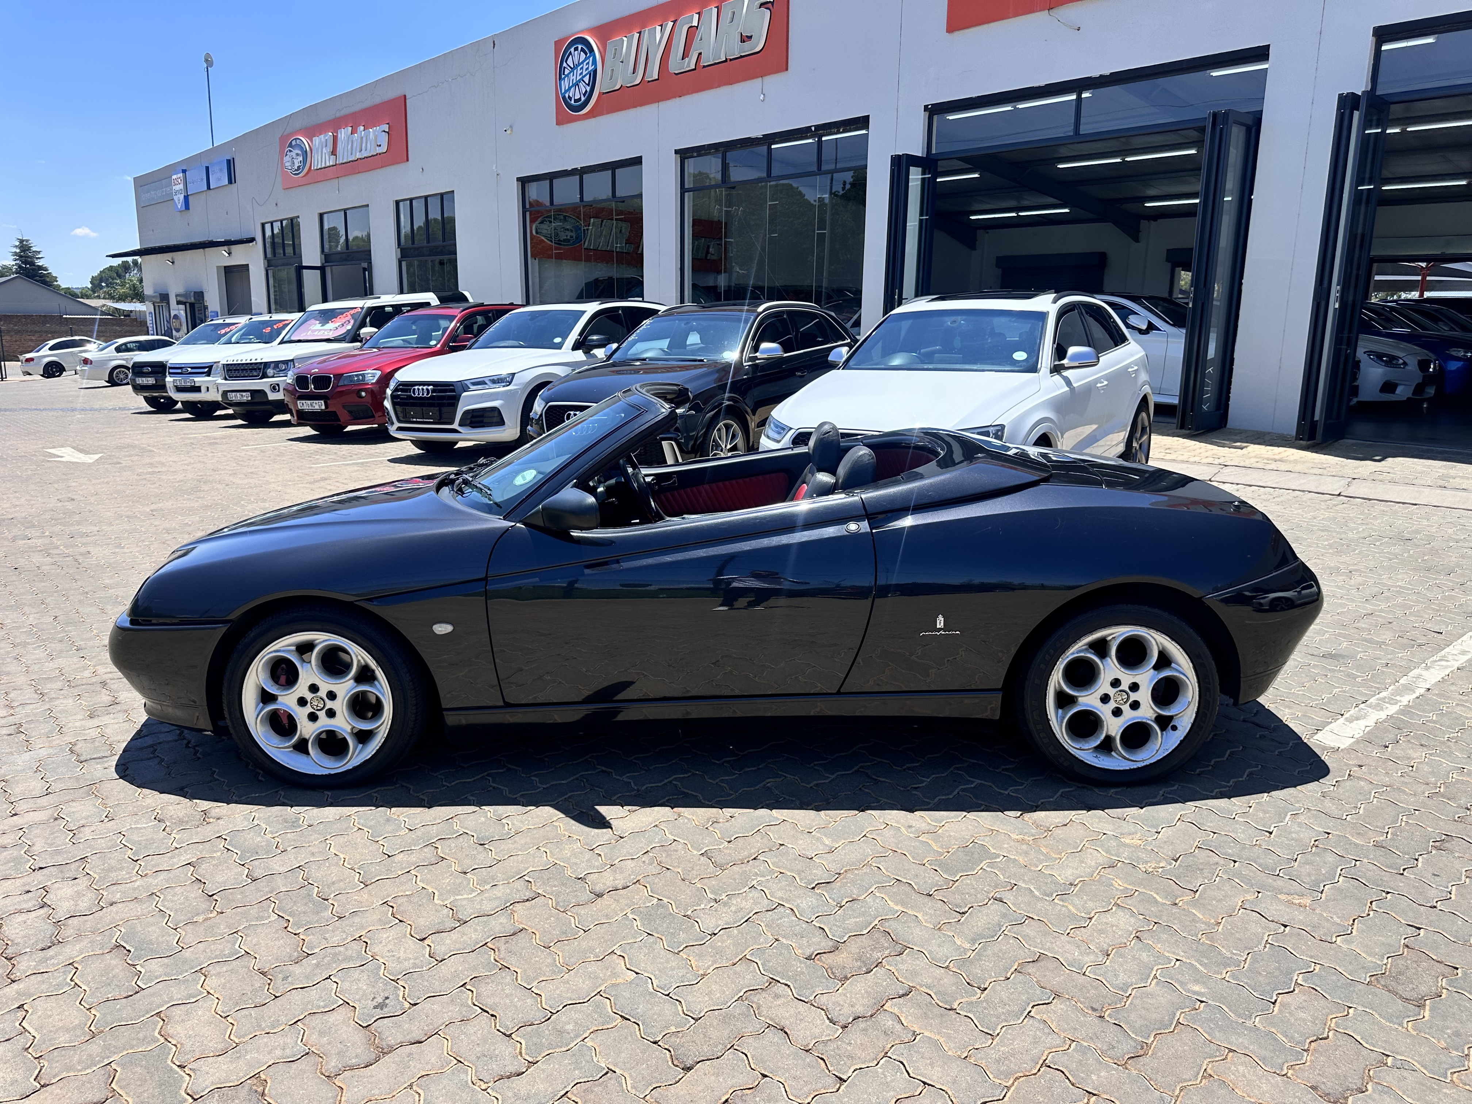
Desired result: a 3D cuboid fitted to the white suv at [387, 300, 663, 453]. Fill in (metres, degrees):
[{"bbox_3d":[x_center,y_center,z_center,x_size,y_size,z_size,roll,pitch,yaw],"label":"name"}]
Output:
[{"bbox_3d":[-2.075,-2.175,12.280,1.893,1.659,4.663,6,15,27],"label":"white suv"}]

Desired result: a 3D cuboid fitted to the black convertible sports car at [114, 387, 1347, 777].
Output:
[{"bbox_3d":[-0.109,-0.042,3.990,4.285,1.310,1.790,0,12,-2],"label":"black convertible sports car"}]

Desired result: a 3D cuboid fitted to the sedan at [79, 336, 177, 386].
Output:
[{"bbox_3d":[-18.622,-6.167,32.793,4.540,1.425,1.815,-13,18,-41],"label":"sedan"}]

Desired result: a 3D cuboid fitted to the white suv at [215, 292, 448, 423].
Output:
[{"bbox_3d":[-5.788,-3.090,16.299,1.915,1.885,4.829,7,15,28],"label":"white suv"}]

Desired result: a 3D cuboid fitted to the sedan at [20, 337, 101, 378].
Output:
[{"bbox_3d":[-25.307,-7.567,39.579,4.370,1.420,1.750,-14,19,-42],"label":"sedan"}]

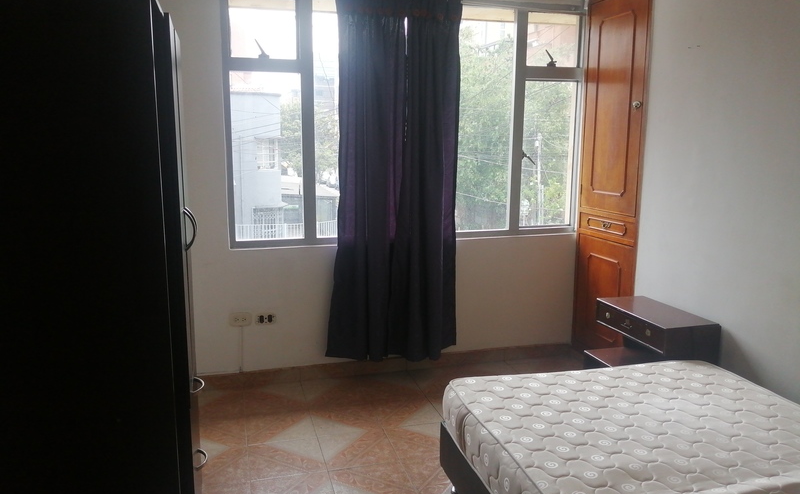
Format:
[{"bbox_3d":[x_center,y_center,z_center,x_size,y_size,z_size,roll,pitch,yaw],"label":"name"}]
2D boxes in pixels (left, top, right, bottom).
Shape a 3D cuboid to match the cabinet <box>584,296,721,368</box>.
[{"bbox_3d":[1.272,0.619,3.131,0.352,0.588,0.570,-2,10,-16],"label":"cabinet"}]

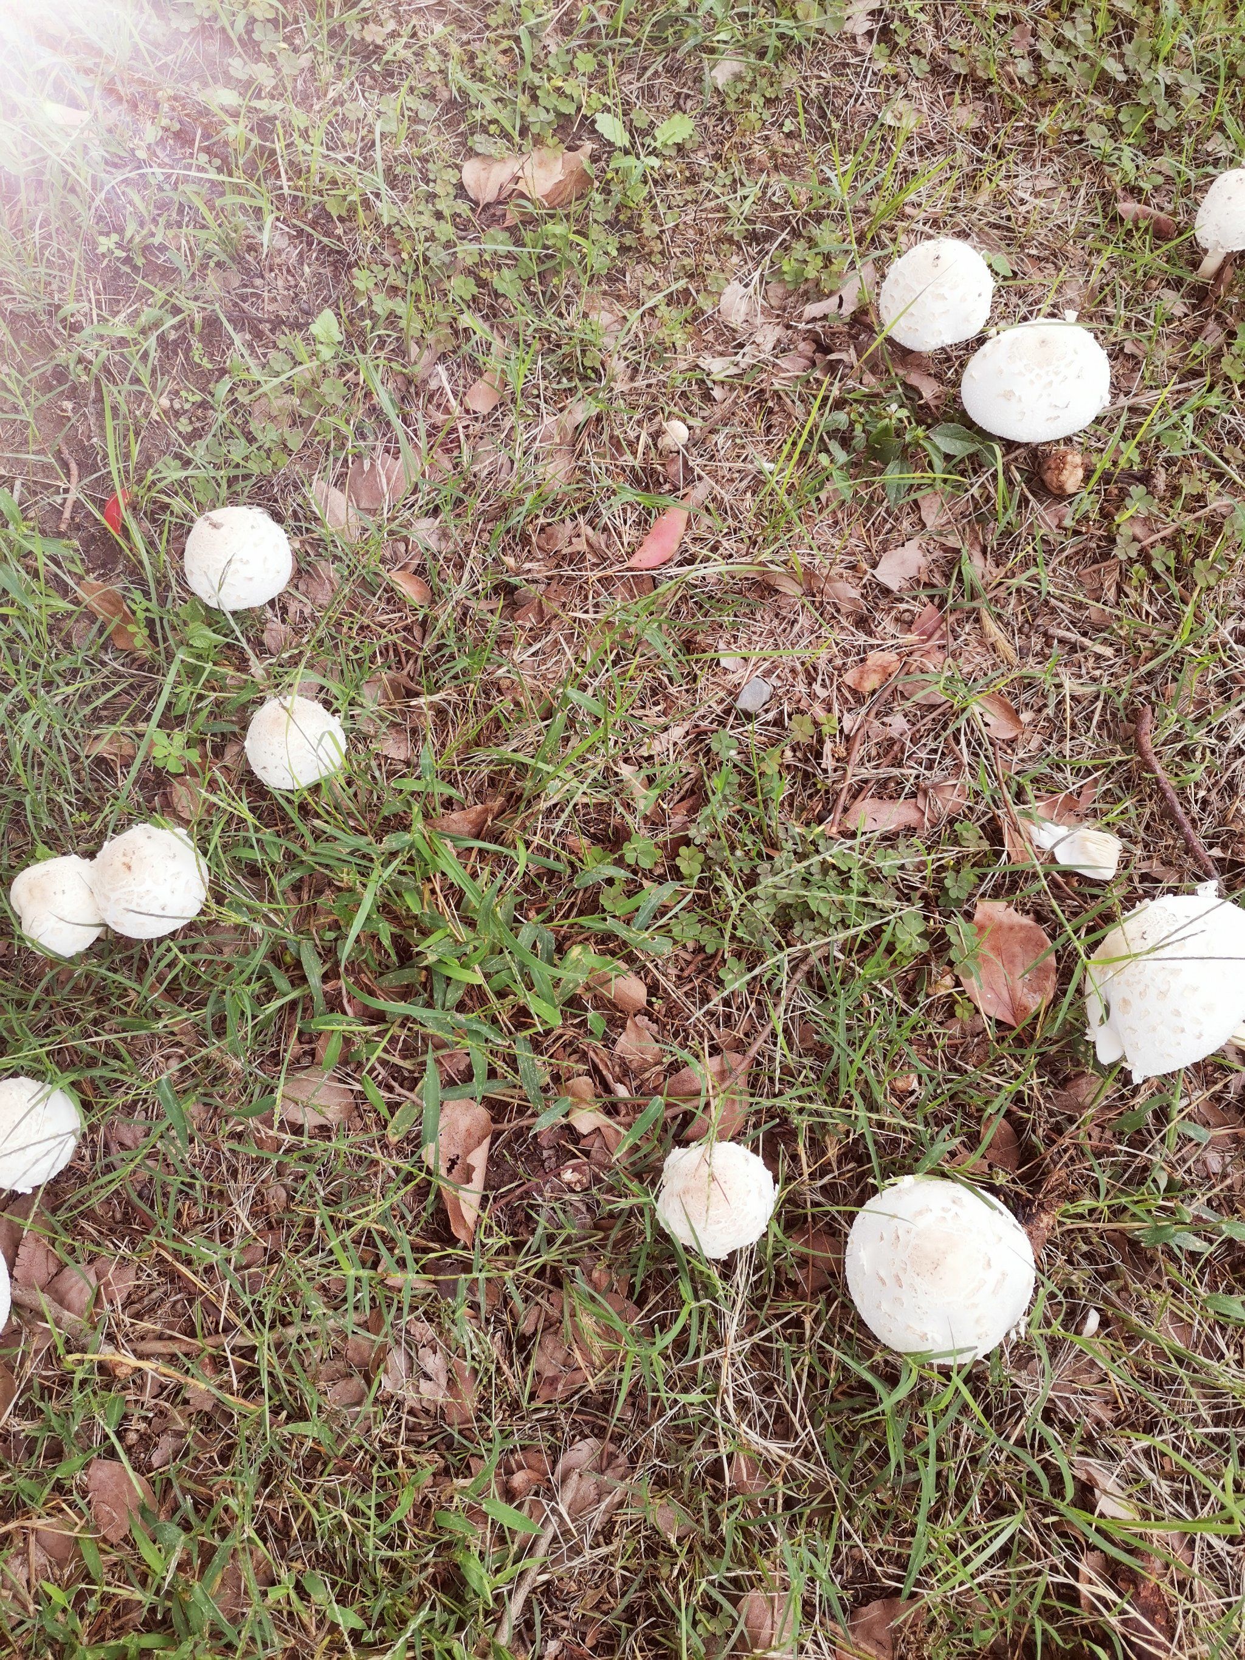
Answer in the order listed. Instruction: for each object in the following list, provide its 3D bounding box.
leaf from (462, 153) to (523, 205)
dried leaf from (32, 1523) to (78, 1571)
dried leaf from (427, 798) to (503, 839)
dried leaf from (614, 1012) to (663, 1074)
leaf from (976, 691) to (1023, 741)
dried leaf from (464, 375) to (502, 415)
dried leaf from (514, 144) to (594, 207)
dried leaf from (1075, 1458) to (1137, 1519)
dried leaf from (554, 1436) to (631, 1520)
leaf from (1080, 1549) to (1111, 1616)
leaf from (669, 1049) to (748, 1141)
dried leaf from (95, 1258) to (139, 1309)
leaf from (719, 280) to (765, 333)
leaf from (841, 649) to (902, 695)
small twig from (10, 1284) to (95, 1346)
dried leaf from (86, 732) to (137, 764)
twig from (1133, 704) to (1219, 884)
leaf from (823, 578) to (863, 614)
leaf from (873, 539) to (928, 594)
[{"bbox_3d":[-0.139,-0.700,1.341,0.064,0.018,0.068,0,61,0],"label":"leaf"},{"bbox_3d":[-0.334,0.426,0.745,0.023,0.012,0.030,-31,69,-14],"label":"dried leaf"},{"bbox_3d":[-0.122,-0.009,0.961,0.060,0.020,0.026,-16,62,-9],"label":"dried leaf"},{"bbox_3d":[0.011,0.150,0.872,0.034,0.014,0.029,36,70,15],"label":"dried leaf"},{"bbox_3d":[0.277,-0.085,0.917,0.025,0.012,0.042,-17,62,-6],"label":"leaf"},{"bbox_3d":[-0.109,-0.353,1.009,0.029,0.009,0.036,34,67,16],"label":"dried leaf"},{"bbox_3d":[-0.073,-0.701,1.335,0.084,0.028,0.078,0,61,0],"label":"dried leaf"},{"bbox_3d":[0.247,0.339,0.639,0.039,0.012,0.013,38,68,18],"label":"dried leaf"},{"bbox_3d":[-0.015,0.333,0.640,0.033,0.016,0.040,29,66,15],"label":"dried leaf"},{"bbox_3d":[0.275,0.436,0.723,0.018,0.012,0.036,0,61,0],"label":"leaf"},{"bbox_3d":[0.059,0.171,0.793,0.056,0.018,0.049,-24,63,-9],"label":"leaf"},{"bbox_3d":[-0.280,0.250,0.689,0.022,0.009,0.026,-5,62,-3],"label":"dried leaf"},{"bbox_3d":[0.113,-0.493,1.172,0.040,0.014,0.063,-2,65,-1],"label":"leaf"},{"bbox_3d":[0.197,-0.124,0.976,0.027,0.012,0.050,39,74,19],"label":"leaf"},{"bbox_3d":[-0.375,0.317,0.818,0.071,0.011,0.016,20,68,13],"label":"small twig"},{"bbox_3d":[-0.346,-0.057,0.852,0.033,0.009,0.022,14,63,7],"label":"dried leaf"},{"bbox_3d":[0.419,-0.029,0.955,0.022,0.016,0.154,-9,65,-4],"label":"twig"},{"bbox_3d":[0.173,-0.185,0.977,0.017,0.010,0.043,-35,66,-14],"label":"leaf"},{"bbox_3d":[0.222,-0.211,0.988,0.031,0.011,0.053,37,70,20],"label":"leaf"}]

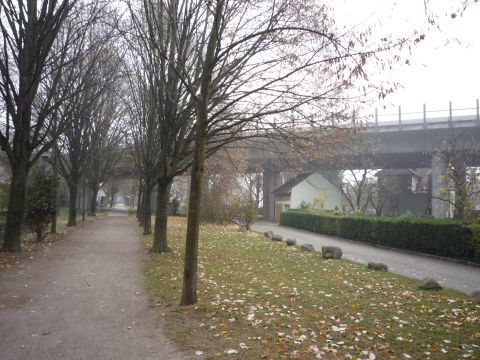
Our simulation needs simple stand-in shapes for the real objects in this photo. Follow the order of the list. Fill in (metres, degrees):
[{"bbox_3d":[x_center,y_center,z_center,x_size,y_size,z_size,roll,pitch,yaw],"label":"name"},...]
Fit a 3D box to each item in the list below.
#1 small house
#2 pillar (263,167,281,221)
[{"bbox_3d":[5.290,1.517,34.984,4.170,3.970,4.740,1,-3,-10],"label":"small house"},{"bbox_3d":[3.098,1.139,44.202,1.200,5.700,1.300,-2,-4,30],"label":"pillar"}]

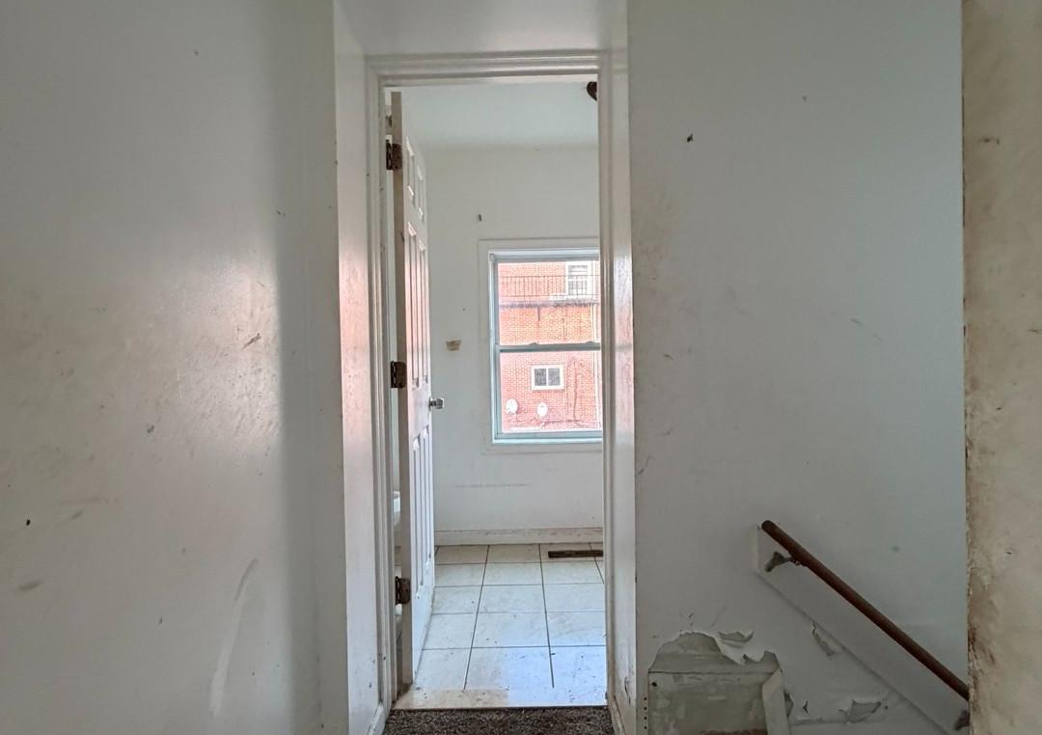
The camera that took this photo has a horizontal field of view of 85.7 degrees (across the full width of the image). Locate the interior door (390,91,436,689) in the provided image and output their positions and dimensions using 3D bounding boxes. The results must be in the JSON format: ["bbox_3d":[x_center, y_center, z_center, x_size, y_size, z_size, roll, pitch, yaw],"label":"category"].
[{"bbox_3d":[-0.428,0.073,2.291,0.037,2.030,0.710,-1,0,-3],"label":"interior door"}]

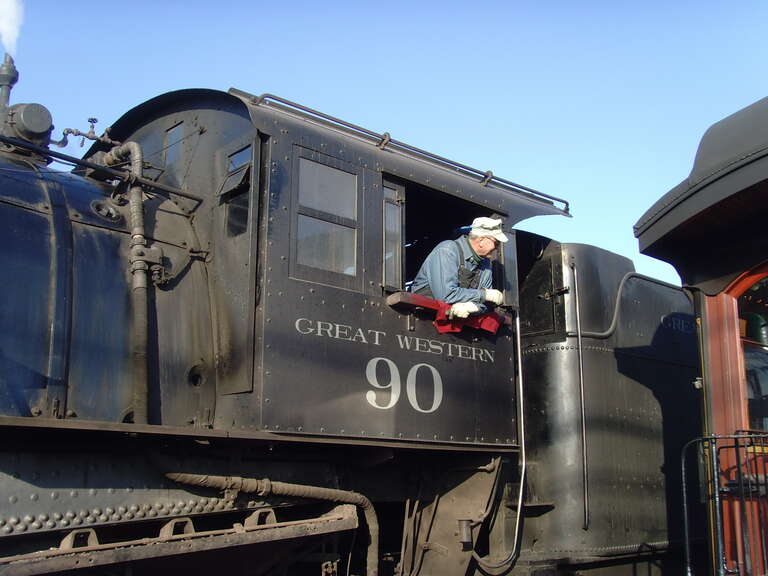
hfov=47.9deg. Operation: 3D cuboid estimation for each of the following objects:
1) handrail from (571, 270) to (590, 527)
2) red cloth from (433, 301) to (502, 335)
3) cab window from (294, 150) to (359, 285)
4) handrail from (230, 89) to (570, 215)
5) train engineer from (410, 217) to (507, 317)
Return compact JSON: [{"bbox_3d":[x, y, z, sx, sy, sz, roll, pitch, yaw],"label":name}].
[{"bbox_3d":[1.553,0.825,6.837,0.050,2.104,0.080,3,-13,-12],"label":"handrail"},{"bbox_3d":[0.566,0.209,5.727,0.554,0.167,0.180,12,-17,-41],"label":"red cloth"},{"bbox_3d":[-0.343,-0.421,5.329,0.548,0.812,0.060,12,-17,-41],"label":"cab window"},{"bbox_3d":[0.338,-0.913,6.181,3.286,0.081,0.080,12,-17,-41],"label":"handrail"},{"bbox_3d":[0.444,0.143,5.989,0.620,1.300,0.550,-9,-16,35],"label":"train engineer"}]

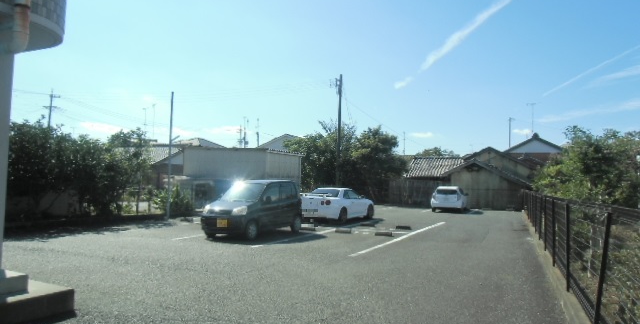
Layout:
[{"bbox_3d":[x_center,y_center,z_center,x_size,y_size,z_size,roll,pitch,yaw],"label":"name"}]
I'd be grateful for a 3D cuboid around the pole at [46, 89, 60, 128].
[{"bbox_3d":[-33.393,-3.091,54.930,1.600,12.000,0.700,2,-2,0],"label":"pole"}]

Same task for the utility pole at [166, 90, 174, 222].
[{"bbox_3d":[-5.723,-0.233,16.960,0.140,4.850,0.140,2,-2,0],"label":"utility pole"}]

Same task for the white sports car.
[{"bbox_3d":[0.847,1.769,18.973,1.800,1.360,4.550,0,-3,29],"label":"white sports car"}]

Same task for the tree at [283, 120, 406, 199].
[{"bbox_3d":[1.841,0.021,32.515,8.700,5.950,5.500,2,-2,0],"label":"tree"}]

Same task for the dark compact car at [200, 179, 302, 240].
[{"bbox_3d":[-1.903,1.346,13.062,1.500,1.600,3.400,0,-2,26],"label":"dark compact car"}]

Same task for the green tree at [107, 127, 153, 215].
[{"bbox_3d":[-7.374,0.383,17.216,1.850,3.350,1.850,2,-2,0],"label":"green tree"}]

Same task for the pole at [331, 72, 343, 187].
[{"bbox_3d":[1.086,-1.640,31.510,0.800,9.150,0.450,2,-2,0],"label":"pole"}]

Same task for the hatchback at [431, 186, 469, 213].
[{"bbox_3d":[7.703,2.183,26.091,1.720,1.450,4.050,1,-2,23],"label":"hatchback"}]

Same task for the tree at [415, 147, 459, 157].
[{"bbox_3d":[13.066,1.120,49.911,4.900,5.700,4.500,2,-2,0],"label":"tree"}]

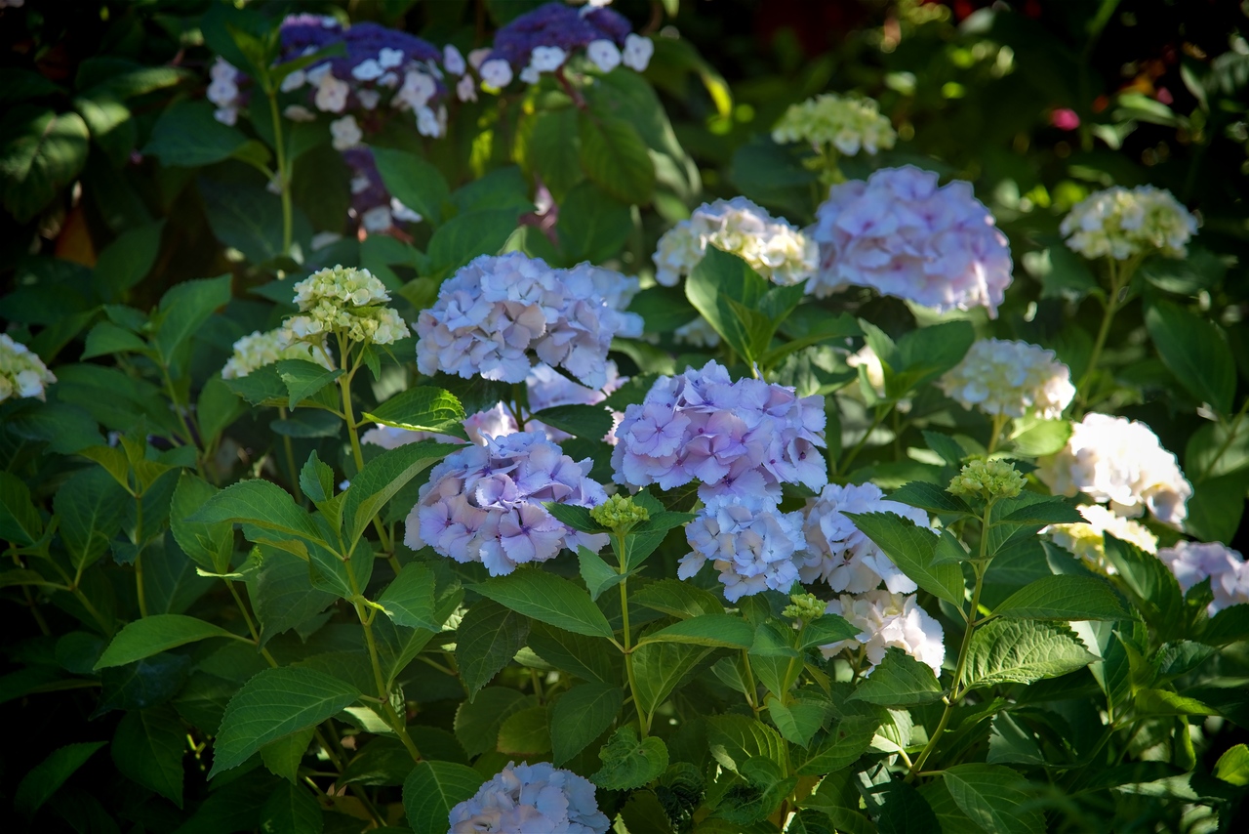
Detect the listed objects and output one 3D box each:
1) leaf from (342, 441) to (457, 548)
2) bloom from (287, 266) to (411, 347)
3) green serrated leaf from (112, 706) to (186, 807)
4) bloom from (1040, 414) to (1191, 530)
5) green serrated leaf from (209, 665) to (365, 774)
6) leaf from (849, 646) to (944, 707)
[{"bbox_3d":[-0.162,0.057,3.059,0.119,0.029,0.057,-42,33,6],"label":"leaf"},{"bbox_3d":[-0.213,-0.086,3.220,0.092,0.060,0.090,0,12,0],"label":"bloom"},{"bbox_3d":[-0.350,0.254,3.100,0.058,0.091,0.015,-21,-28,-3],"label":"green serrated leaf"},{"bbox_3d":[0.403,0.044,3.420,0.125,0.090,0.125,0,12,0],"label":"bloom"},{"bbox_3d":[-0.249,0.223,3.050,0.129,0.022,0.078,-27,43,-23],"label":"green serrated leaf"},{"bbox_3d":[0.201,0.192,3.080,0.084,0.020,0.062,-2,32,-29],"label":"leaf"}]

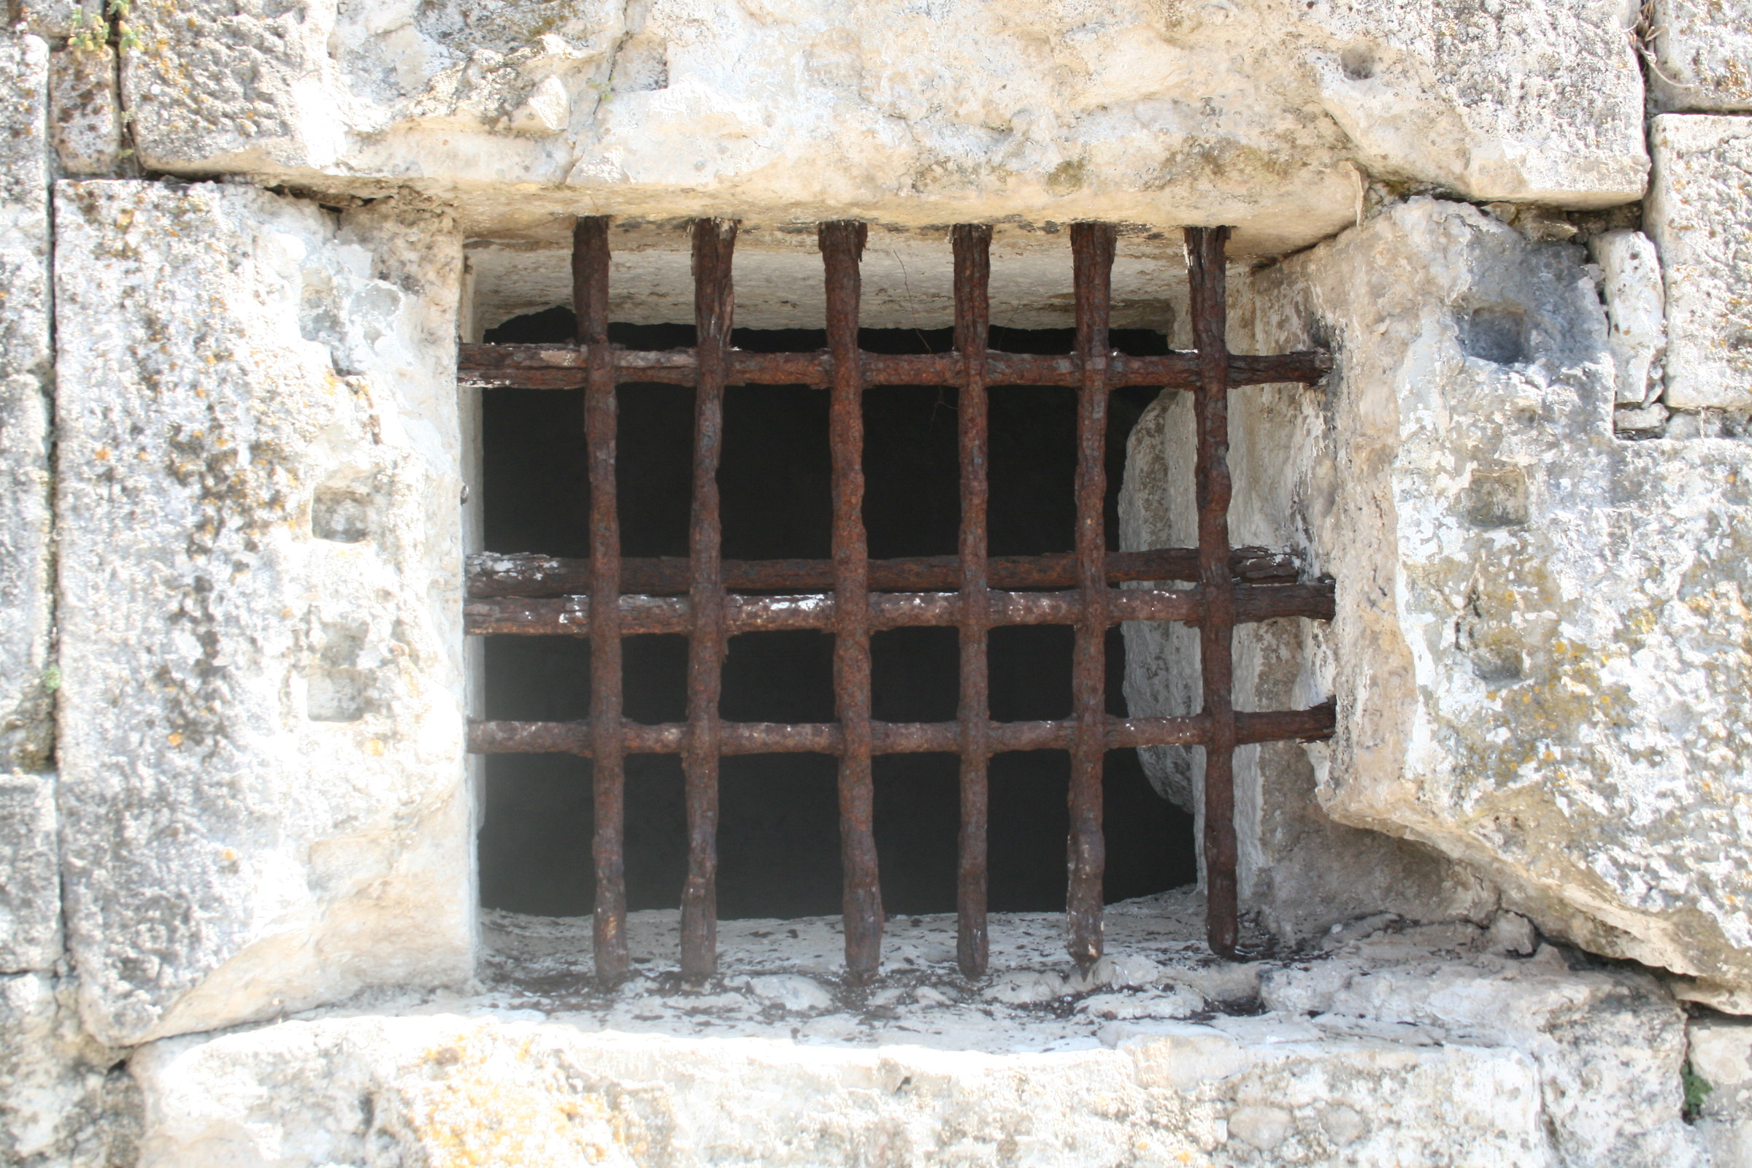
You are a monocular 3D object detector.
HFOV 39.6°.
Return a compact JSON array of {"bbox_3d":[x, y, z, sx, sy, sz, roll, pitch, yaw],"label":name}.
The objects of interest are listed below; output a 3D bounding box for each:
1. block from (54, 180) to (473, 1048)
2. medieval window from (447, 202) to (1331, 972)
[{"bbox_3d":[-0.538,0.024,2.200,0.320,0.720,0.330,-1,-1,-7],"label":"block"},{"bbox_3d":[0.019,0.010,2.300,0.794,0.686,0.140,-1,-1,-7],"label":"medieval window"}]

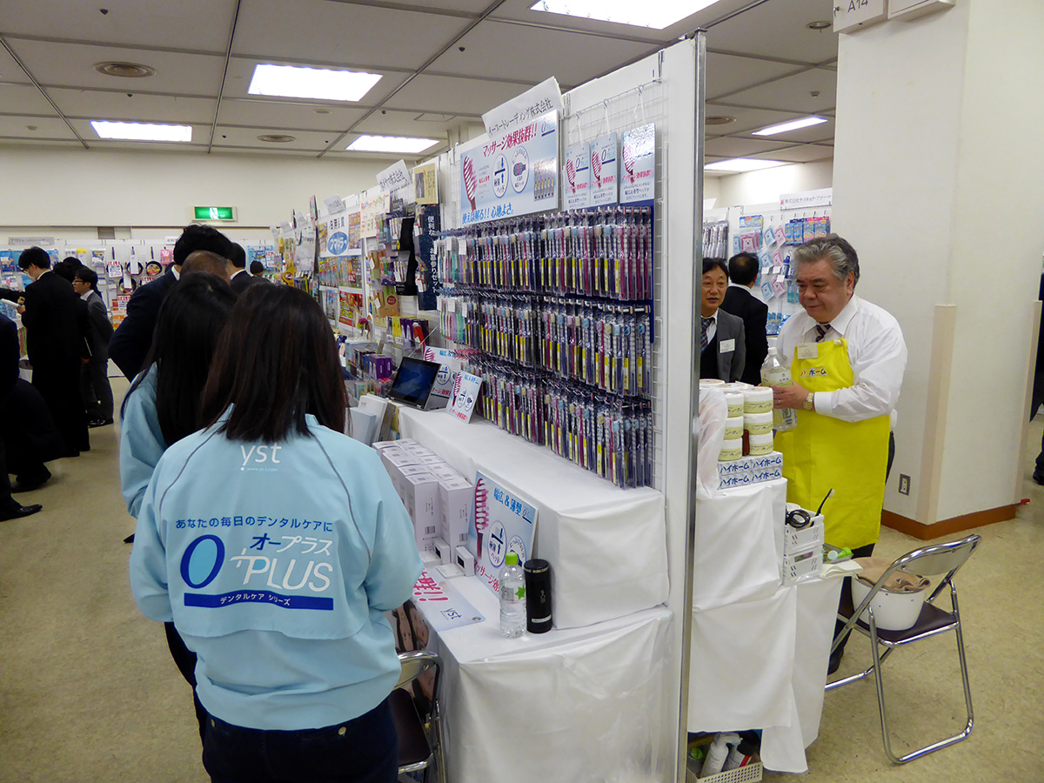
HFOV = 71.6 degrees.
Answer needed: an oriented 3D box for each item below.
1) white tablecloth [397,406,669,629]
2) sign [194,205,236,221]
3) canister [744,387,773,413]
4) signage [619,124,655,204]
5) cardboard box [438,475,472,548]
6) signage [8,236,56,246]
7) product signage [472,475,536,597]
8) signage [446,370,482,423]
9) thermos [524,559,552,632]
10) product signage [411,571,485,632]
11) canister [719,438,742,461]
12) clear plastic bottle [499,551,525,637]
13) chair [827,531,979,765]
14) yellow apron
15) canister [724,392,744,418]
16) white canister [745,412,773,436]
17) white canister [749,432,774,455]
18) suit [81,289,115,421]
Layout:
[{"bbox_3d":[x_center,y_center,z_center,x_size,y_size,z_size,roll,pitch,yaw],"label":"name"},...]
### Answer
[{"bbox_3d":[-0.074,0.324,2.526,0.323,0.317,1.477,-6,11,-24],"label":"white tablecloth"},{"bbox_3d":[-5.248,-3.038,12.386,0.667,0.234,0.100,-6,11,-24],"label":"sign"},{"bbox_3d":[0.667,0.025,2.039,0.080,0.061,0.080,-1,10,0],"label":"canister"},{"bbox_3d":[0.294,-0.578,1.848,0.008,0.182,0.157,-6,11,-24],"label":"signage"},{"bbox_3d":[-0.213,0.419,2.364,0.083,0.240,0.112,-6,11,-24],"label":"cardboard box"},{"bbox_3d":[-7.500,-2.293,11.076,0.592,0.121,0.020,-6,11,-24],"label":"signage"},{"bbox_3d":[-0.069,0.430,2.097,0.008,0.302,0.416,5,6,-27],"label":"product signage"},{"bbox_3d":[-0.232,0.018,2.880,0.012,0.182,0.259,17,1,-26],"label":"signage"},{"bbox_3d":[0.043,0.532,1.883,0.065,0.174,0.065,-1,10,0],"label":"thermos"},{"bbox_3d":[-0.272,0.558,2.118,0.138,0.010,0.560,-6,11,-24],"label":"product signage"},{"bbox_3d":[0.568,0.153,1.999,0.078,0.060,0.078,-6,11,-24],"label":"canister"},{"bbox_3d":[-0.022,0.507,1.810,0.065,0.207,0.065,-1,10,0],"label":"clear plastic bottle"},{"bbox_3d":[1.265,0.820,2.554,0.455,0.745,0.460,-6,11,-24],"label":"chair"},{"bbox_3d":[1.133,0.194,2.690,0.280,0.770,0.420,-8,12,-34],"label":"yellow apron"},{"bbox_3d":[0.566,0.034,1.978,0.078,0.060,0.078,-6,11,-24],"label":"canister"},{"bbox_3d":[0.668,0.084,2.050,0.080,0.061,0.080,-6,11,-24],"label":"white canister"},{"bbox_3d":[0.666,0.142,2.046,0.078,0.060,0.078,-6,11,-24],"label":"white canister"},{"bbox_3d":[-4.611,-0.388,7.839,0.360,1.430,0.500,-6,11,-24],"label":"suit"}]

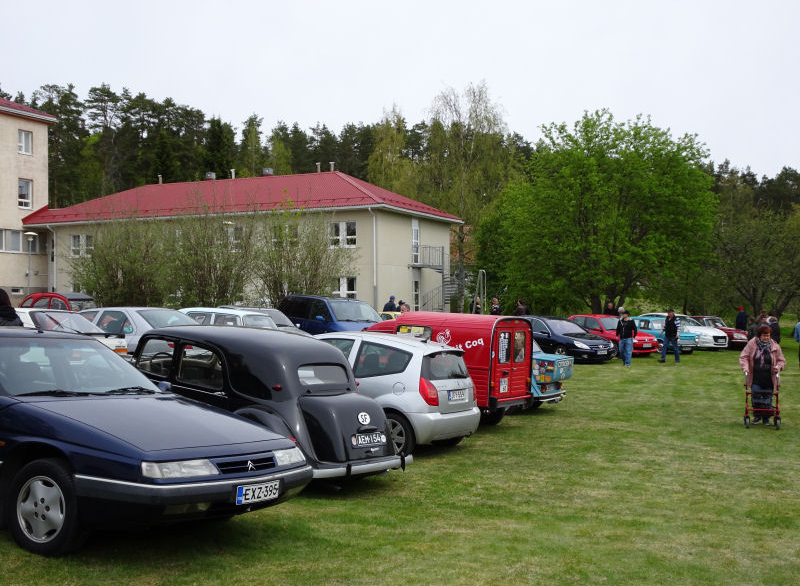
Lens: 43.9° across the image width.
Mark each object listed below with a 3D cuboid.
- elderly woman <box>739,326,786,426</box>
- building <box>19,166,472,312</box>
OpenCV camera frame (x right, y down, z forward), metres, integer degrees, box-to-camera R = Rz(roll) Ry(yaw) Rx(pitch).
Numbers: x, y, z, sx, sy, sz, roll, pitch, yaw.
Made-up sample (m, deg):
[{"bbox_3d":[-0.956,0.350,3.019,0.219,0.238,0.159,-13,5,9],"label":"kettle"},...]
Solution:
[{"bbox_3d":[5.750,1.307,15.800,0.710,1.570,0.500,0,-1,21],"label":"elderly woman"},{"bbox_3d":[-10.130,-2.810,62.800,26.100,9.000,11.600,-1,-1,25],"label":"building"}]

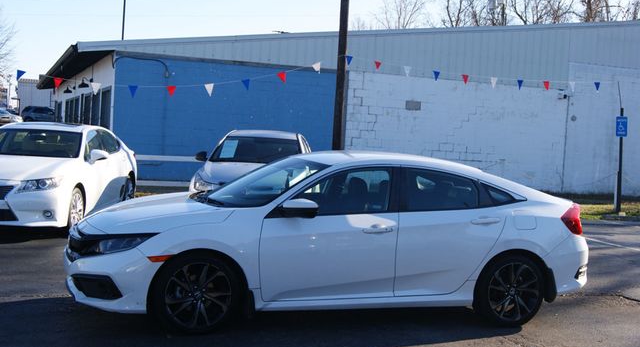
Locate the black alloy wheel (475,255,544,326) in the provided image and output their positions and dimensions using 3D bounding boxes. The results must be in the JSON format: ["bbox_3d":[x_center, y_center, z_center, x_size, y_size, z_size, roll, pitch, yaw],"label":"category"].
[{"bbox_3d":[1.648,1.008,6.686,0.640,0.640,0.225,2,3,-17],"label":"black alloy wheel"}]

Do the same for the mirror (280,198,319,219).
[{"bbox_3d":[-0.153,0.272,5.934,0.200,0.145,0.240,2,3,-17],"label":"mirror"}]

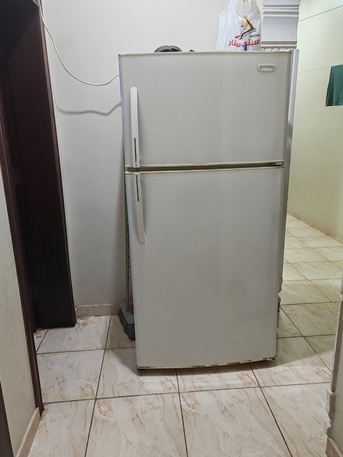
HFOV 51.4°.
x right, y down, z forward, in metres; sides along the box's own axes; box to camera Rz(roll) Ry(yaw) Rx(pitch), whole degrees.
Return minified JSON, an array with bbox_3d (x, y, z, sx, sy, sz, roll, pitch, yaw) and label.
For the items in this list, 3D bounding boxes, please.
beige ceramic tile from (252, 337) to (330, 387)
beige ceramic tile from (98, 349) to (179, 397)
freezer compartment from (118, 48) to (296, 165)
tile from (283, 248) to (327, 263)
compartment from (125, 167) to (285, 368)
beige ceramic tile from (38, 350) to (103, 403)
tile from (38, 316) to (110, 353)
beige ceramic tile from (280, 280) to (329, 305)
[{"bbox_3d":[0.695,0.809,2.190,0.445,0.010,0.445,-2,15,-4],"label":"beige ceramic tile"},{"bbox_3d":[-0.193,0.847,2.132,0.445,0.010,0.445,-2,15,-4],"label":"beige ceramic tile"},{"bbox_3d":[0.150,-0.647,2.042,0.807,0.520,0.670,-2,15,-3],"label":"freezer compartment"},{"bbox_3d":[1.449,0.305,3.961,0.445,0.010,0.445,-2,15,-4],"label":"tile"},{"bbox_3d":[0.170,0.155,2.261,0.807,1.145,0.670,-2,15,-3],"label":"compartment"},{"bbox_3d":[-0.636,0.866,2.103,0.445,0.010,0.445,-2,15,-4],"label":"beige ceramic tile"},{"bbox_3d":[-0.669,0.750,2.531,0.445,0.010,0.445,-2,15,-4],"label":"tile"},{"bbox_3d":[1.072,0.557,3.075,0.445,0.010,0.445,-2,15,-4],"label":"beige ceramic tile"}]

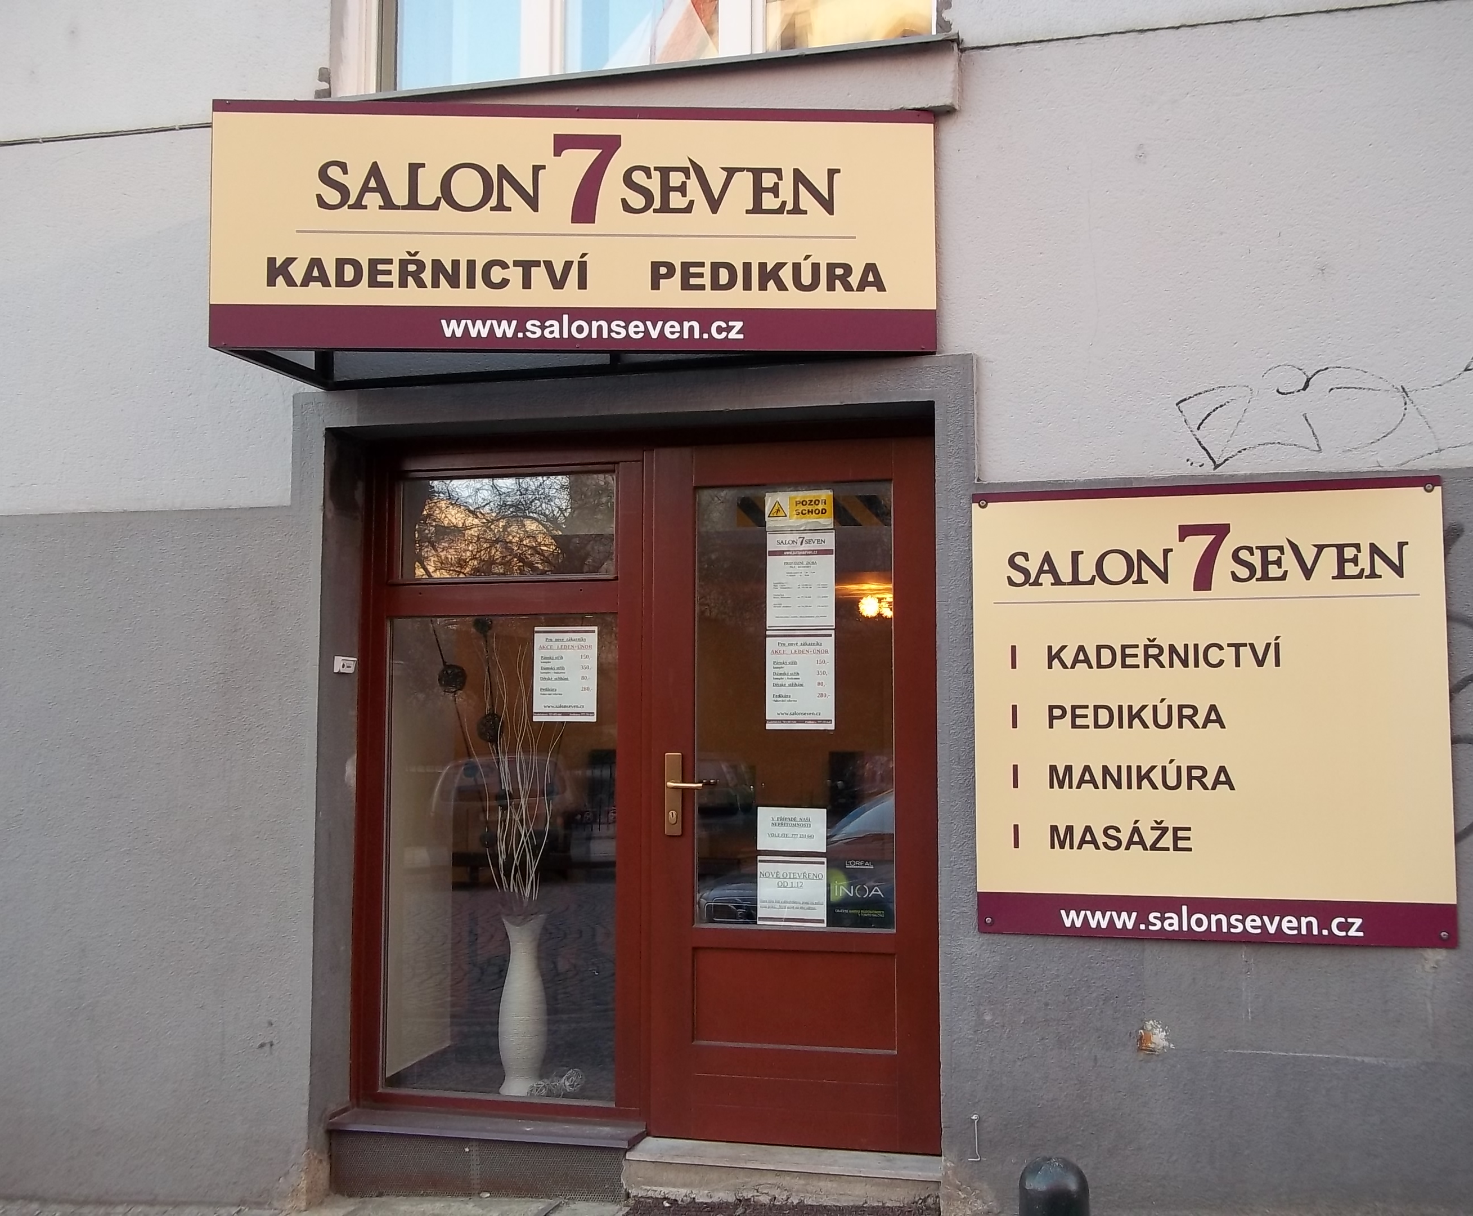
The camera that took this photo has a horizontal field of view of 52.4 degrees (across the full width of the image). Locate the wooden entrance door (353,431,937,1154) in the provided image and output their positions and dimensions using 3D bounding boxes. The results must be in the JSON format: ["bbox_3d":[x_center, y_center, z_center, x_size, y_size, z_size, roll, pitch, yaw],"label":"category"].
[{"bbox_3d":[-0.294,0.523,4.606,1.865,2.130,0.100,-1,-5,13],"label":"wooden entrance door"}]

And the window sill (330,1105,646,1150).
[{"bbox_3d":[-0.761,1.558,4.514,0.970,0.034,0.175,-1,-5,13],"label":"window sill"}]

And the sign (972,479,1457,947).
[{"bbox_3d":[1.240,0.271,3.968,1.197,1.201,0.020,-1,-5,13],"label":"sign"}]

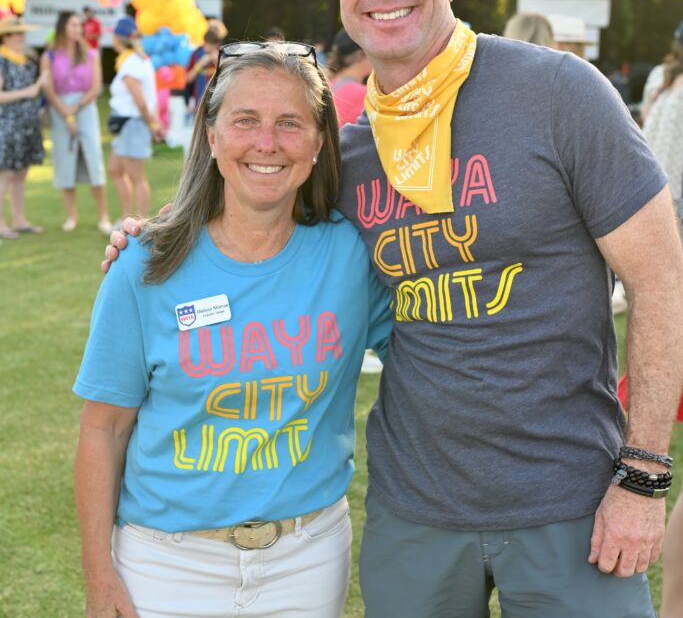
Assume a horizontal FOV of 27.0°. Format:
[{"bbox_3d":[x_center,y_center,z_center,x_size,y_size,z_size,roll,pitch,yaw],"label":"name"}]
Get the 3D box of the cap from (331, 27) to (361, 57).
[{"bbox_3d":[0.087,-1.378,7.300,0.260,0.140,0.175,-5,11,-1],"label":"cap"}]

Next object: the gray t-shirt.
[{"bbox_3d":[0.203,-0.047,2.110,0.560,0.710,0.320,-2,10,21],"label":"gray t-shirt"}]

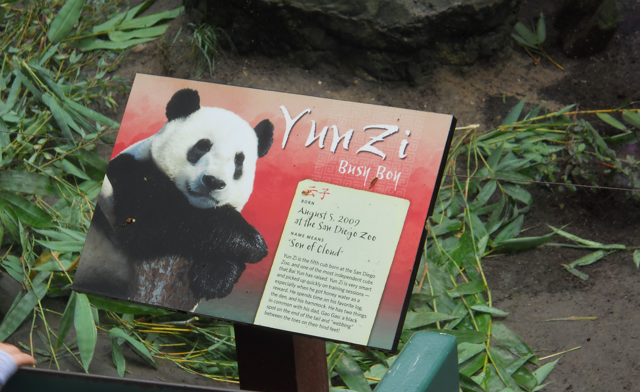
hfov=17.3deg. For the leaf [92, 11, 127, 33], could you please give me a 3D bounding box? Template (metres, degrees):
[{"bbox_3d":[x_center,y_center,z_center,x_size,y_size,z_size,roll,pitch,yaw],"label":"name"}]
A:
[{"bbox_3d":[-0.530,-0.440,5.335,0.041,0.025,0.107,9,27,28],"label":"leaf"}]

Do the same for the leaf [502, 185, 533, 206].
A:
[{"bbox_3d":[0.395,-0.001,4.201,0.027,0.025,0.081,-14,25,-21],"label":"leaf"}]

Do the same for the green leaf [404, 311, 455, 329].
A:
[{"bbox_3d":[0.212,0.245,4.126,0.114,0.028,0.042,-5,26,-2],"label":"green leaf"}]

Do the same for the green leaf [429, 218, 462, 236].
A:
[{"bbox_3d":[0.246,0.064,4.078,0.069,0.025,0.031,-21,29,-34],"label":"green leaf"}]

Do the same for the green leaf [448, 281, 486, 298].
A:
[{"bbox_3d":[0.294,0.187,4.234,0.077,0.027,0.040,-5,26,-3],"label":"green leaf"}]

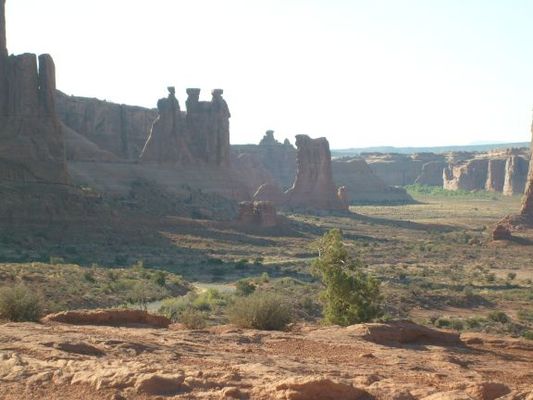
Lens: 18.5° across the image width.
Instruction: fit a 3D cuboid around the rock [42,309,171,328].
[{"bbox_3d":[-2.058,1.524,21.000,1.620,0.250,0.850,0,2,-6],"label":"rock"}]

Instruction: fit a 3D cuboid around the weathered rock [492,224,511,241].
[{"bbox_3d":[129.556,17.917,900.000,9.800,8.800,9.000,0,2,8],"label":"weathered rock"}]

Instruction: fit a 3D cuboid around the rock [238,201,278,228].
[{"bbox_3d":[-5.881,10.659,1200.000,29.000,20.000,20.000,0,2,0],"label":"rock"}]

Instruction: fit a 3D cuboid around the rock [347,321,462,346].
[{"bbox_3d":[1.606,1.554,19.000,1.350,0.270,0.850,0,2,5],"label":"rock"}]

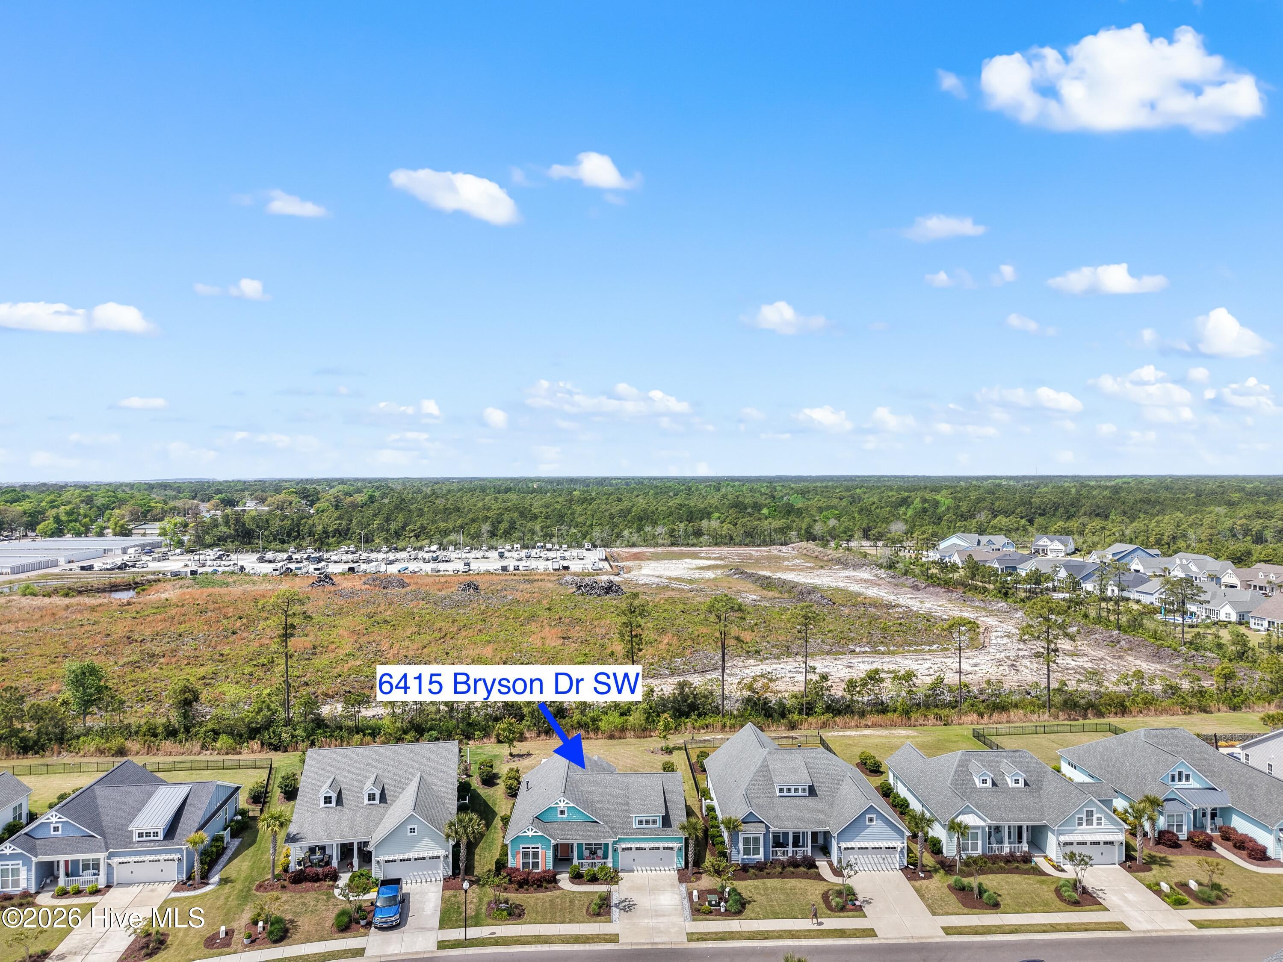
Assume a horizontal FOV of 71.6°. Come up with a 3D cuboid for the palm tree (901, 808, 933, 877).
[{"bbox_3d":[24.195,31.519,77.917,2.710,5.300,2.710,0,0,0],"label":"palm tree"}]

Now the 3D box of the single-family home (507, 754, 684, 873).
[{"bbox_3d":[-4.150,30.770,86.429,15.900,6.400,18.600,0,0,-2],"label":"single-family home"}]

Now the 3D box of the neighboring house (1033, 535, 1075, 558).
[{"bbox_3d":[171.696,26.844,370.548,13.600,7.800,16.500,0,1,38],"label":"neighboring house"}]

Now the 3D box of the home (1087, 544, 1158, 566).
[{"bbox_3d":[185.042,28.072,338.210,22.000,7.700,16.000,0,0,-7],"label":"home"}]

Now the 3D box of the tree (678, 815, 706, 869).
[{"bbox_3d":[4.389,31.723,77.395,2.390,4.900,2.390,0,0,0],"label":"tree"}]

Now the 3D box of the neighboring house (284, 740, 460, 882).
[{"bbox_3d":[-25.255,30.179,85.916,14.500,7.700,21.900,0,0,-11],"label":"neighboring house"}]

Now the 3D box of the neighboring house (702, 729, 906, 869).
[{"bbox_3d":[15.295,30.256,87.617,16.300,7.400,21.100,0,0,-1],"label":"neighboring house"}]

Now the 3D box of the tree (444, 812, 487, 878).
[{"bbox_3d":[-15.104,31.381,76.422,3.430,5.600,3.430,0,0,0],"label":"tree"}]

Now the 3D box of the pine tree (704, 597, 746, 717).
[{"bbox_3d":[11.537,24.747,124.779,5.600,17.900,5.600,0,0,0],"label":"pine tree"}]

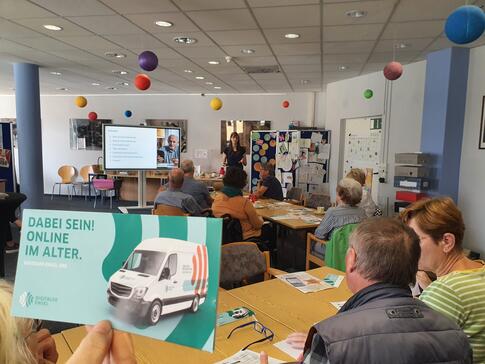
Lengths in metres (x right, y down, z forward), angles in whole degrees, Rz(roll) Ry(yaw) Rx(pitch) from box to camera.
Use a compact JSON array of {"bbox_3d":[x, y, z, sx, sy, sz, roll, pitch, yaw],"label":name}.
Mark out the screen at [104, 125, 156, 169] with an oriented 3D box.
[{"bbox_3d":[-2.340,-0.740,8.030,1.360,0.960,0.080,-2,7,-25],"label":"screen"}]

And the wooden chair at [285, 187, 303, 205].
[{"bbox_3d":[0.562,0.498,5.501,0.550,0.810,0.560,-2,7,-30],"label":"wooden chair"}]

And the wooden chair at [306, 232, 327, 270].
[{"bbox_3d":[0.966,0.741,3.270,0.570,0.830,0.570,-2,7,-25],"label":"wooden chair"}]

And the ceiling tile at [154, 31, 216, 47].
[{"bbox_3d":[-0.655,-1.672,4.290,0.620,0.030,0.610,2,6,12],"label":"ceiling tile"}]

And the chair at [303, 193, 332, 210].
[{"bbox_3d":[0.745,0.595,4.597,0.570,0.830,0.570,-3,7,-33],"label":"chair"}]

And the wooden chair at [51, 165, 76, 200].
[{"bbox_3d":[-4.431,0.020,9.044,0.500,0.800,0.500,0,6,-13],"label":"wooden chair"}]

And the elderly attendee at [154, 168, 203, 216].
[{"bbox_3d":[-0.688,0.412,4.233,0.550,1.190,0.740,3,6,20],"label":"elderly attendee"}]

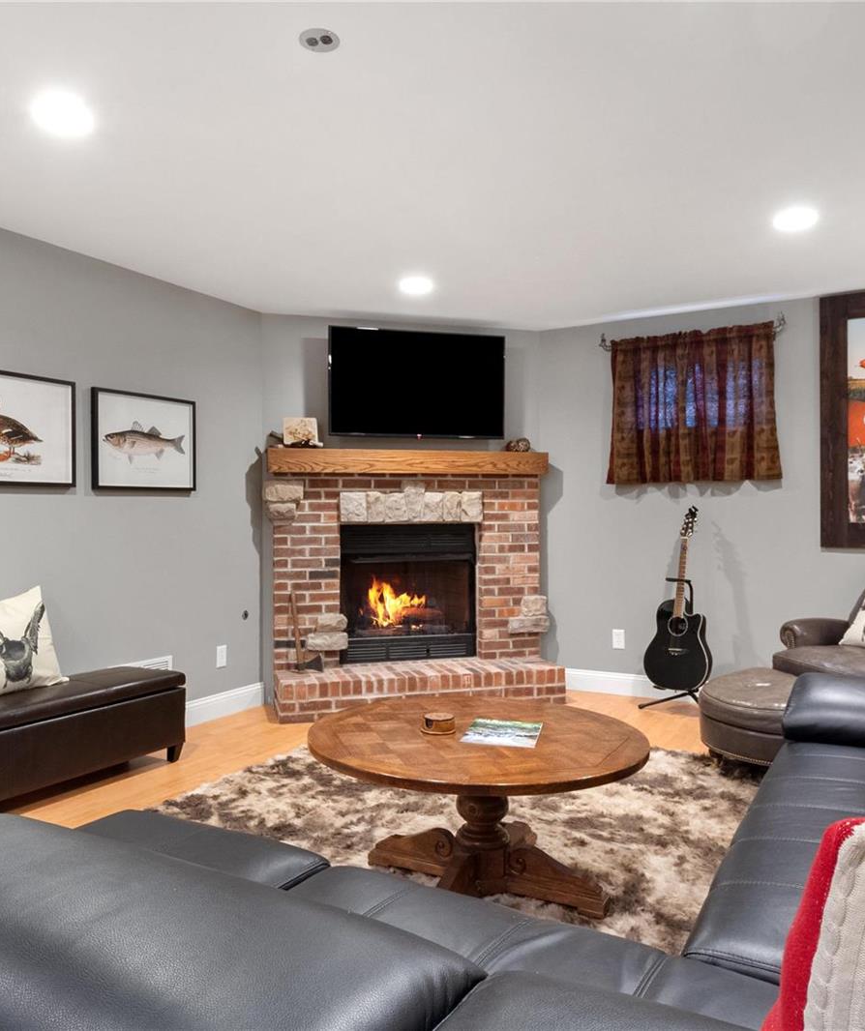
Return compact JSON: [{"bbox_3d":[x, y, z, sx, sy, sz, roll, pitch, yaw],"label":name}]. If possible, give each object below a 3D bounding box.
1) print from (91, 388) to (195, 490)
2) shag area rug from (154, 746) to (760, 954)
[{"bbox_3d":[-1.458,-0.368,3.950,0.033,0.484,0.615,0,0,31],"label":"print"},{"bbox_3d":[0.211,1.130,2.790,2.525,0.040,2.475,0,0,29],"label":"shag area rug"}]

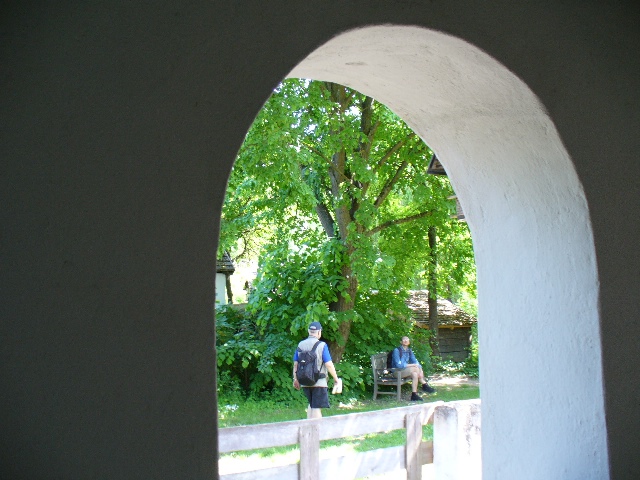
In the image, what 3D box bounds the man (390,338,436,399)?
[{"bbox_3d":[1.845,2.546,13.500,0.820,1.280,0.520,-2,-4,32],"label":"man"}]

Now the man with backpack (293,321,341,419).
[{"bbox_3d":[-0.050,2.052,9.750,0.620,1.770,0.520,-2,-3,21],"label":"man with backpack"}]

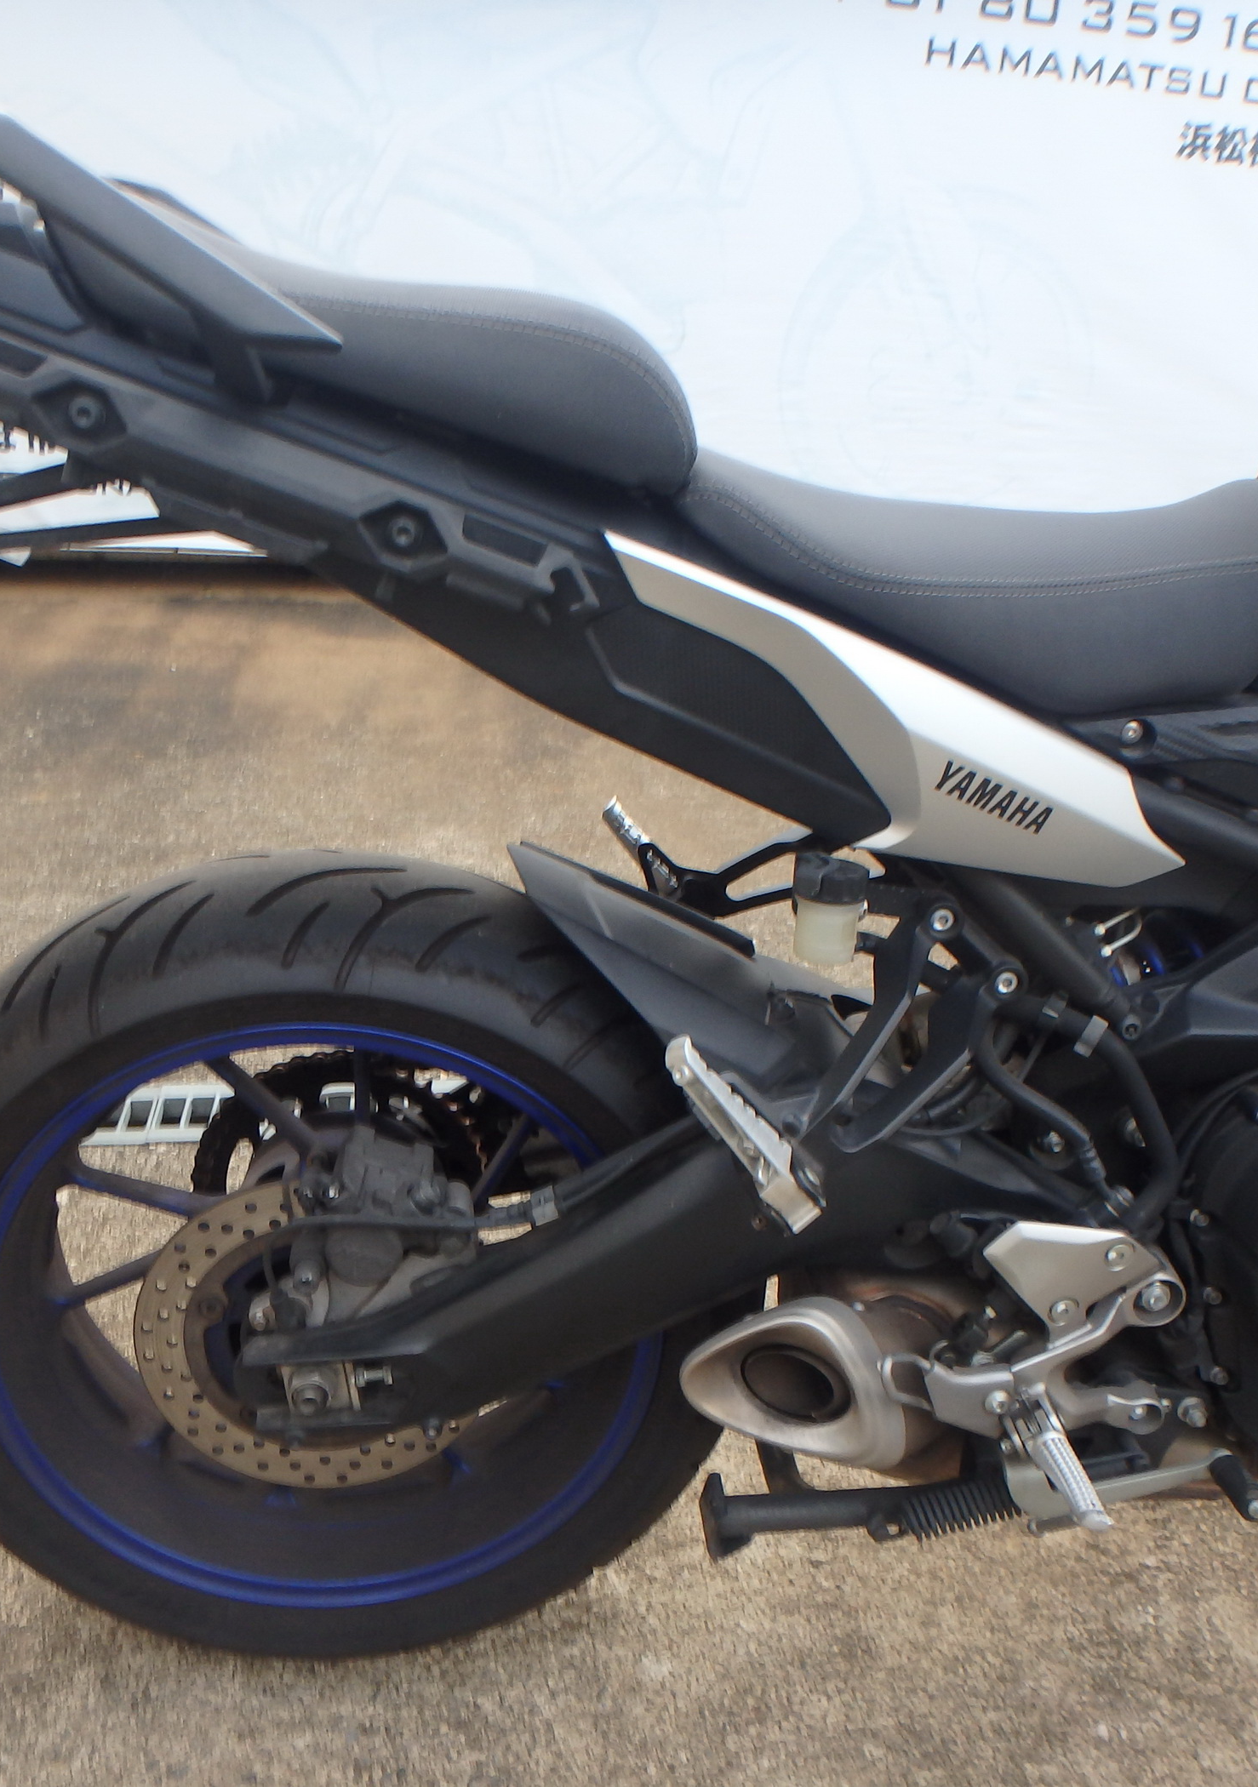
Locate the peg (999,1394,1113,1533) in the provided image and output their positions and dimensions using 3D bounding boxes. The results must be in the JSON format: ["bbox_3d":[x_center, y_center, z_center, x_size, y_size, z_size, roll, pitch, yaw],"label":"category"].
[{"bbox_3d":[0.257,0.336,0.867,0.036,0.034,0.110,2,18,-6],"label":"peg"}]

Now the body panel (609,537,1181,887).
[{"bbox_3d":[0.155,-0.103,0.832,0.345,0.186,0.060,2,18,-6],"label":"body panel"}]

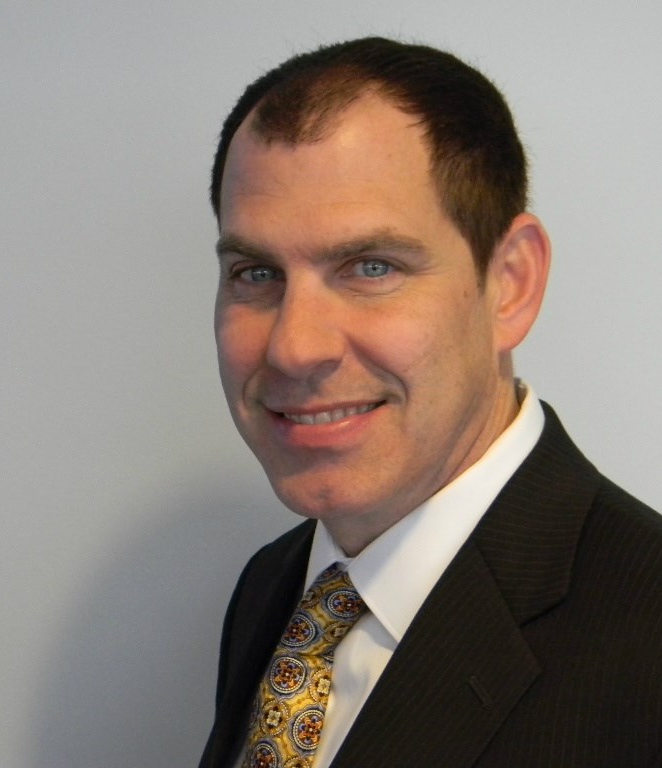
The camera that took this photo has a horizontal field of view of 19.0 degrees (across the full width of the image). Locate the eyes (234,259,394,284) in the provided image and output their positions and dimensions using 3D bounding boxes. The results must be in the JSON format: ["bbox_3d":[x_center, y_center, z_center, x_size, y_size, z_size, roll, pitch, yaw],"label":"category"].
[{"bbox_3d":[-0.009,-0.055,0.967,0.081,0.013,0.018,0,0,21],"label":"eyes"}]

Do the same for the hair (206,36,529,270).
[{"bbox_3d":[0.023,-0.102,1.035,0.165,0.160,0.188,0,0,23],"label":"hair"}]

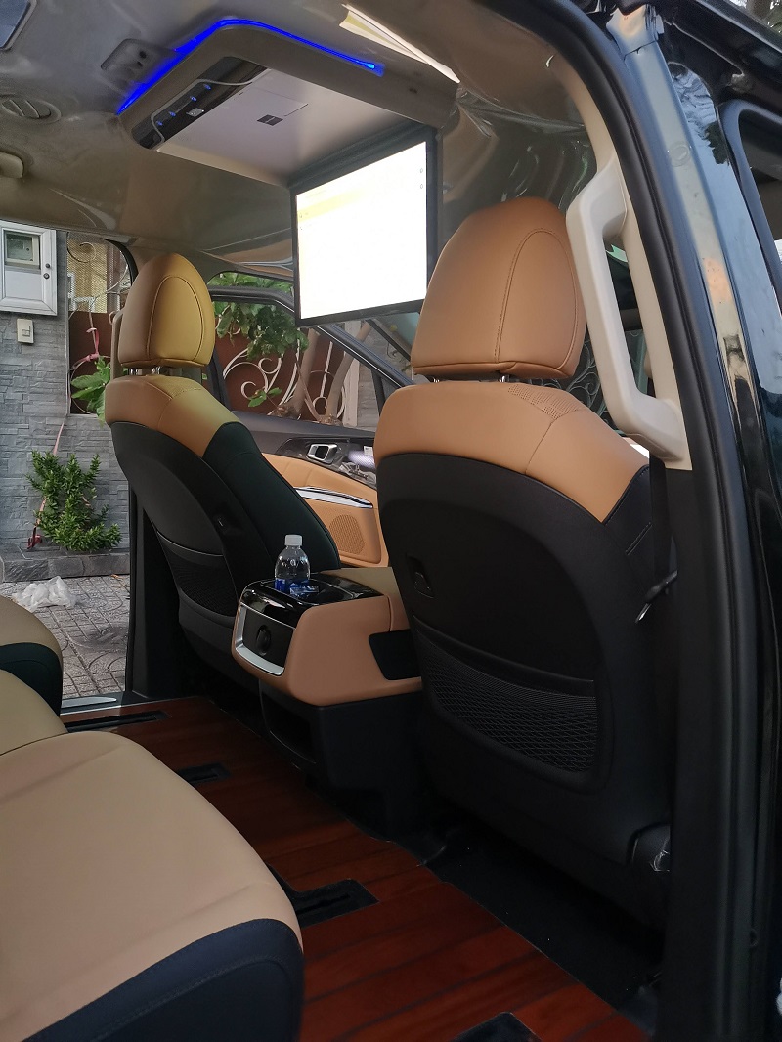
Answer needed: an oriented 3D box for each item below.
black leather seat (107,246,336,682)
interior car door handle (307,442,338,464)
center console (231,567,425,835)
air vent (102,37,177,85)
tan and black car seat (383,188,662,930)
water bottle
[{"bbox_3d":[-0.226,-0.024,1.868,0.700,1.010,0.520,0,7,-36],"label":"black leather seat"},{"bbox_3d":[-0.234,-0.234,2.800,0.110,0.075,0.035,5,5,4],"label":"interior car door handle"},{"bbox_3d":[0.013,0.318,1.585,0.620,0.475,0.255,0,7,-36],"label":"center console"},{"bbox_3d":[-0.364,-0.665,1.190,0.090,0.030,0.165,0,7,-36],"label":"air vent"},{"bbox_3d":[0.362,0.074,1.294,0.690,1.010,0.520,0,7,-36],"label":"tan and black car seat"},{"bbox_3d":[-0.183,0.120,1.469,0.063,0.190,0.063,0,7,-36],"label":"water bottle"}]

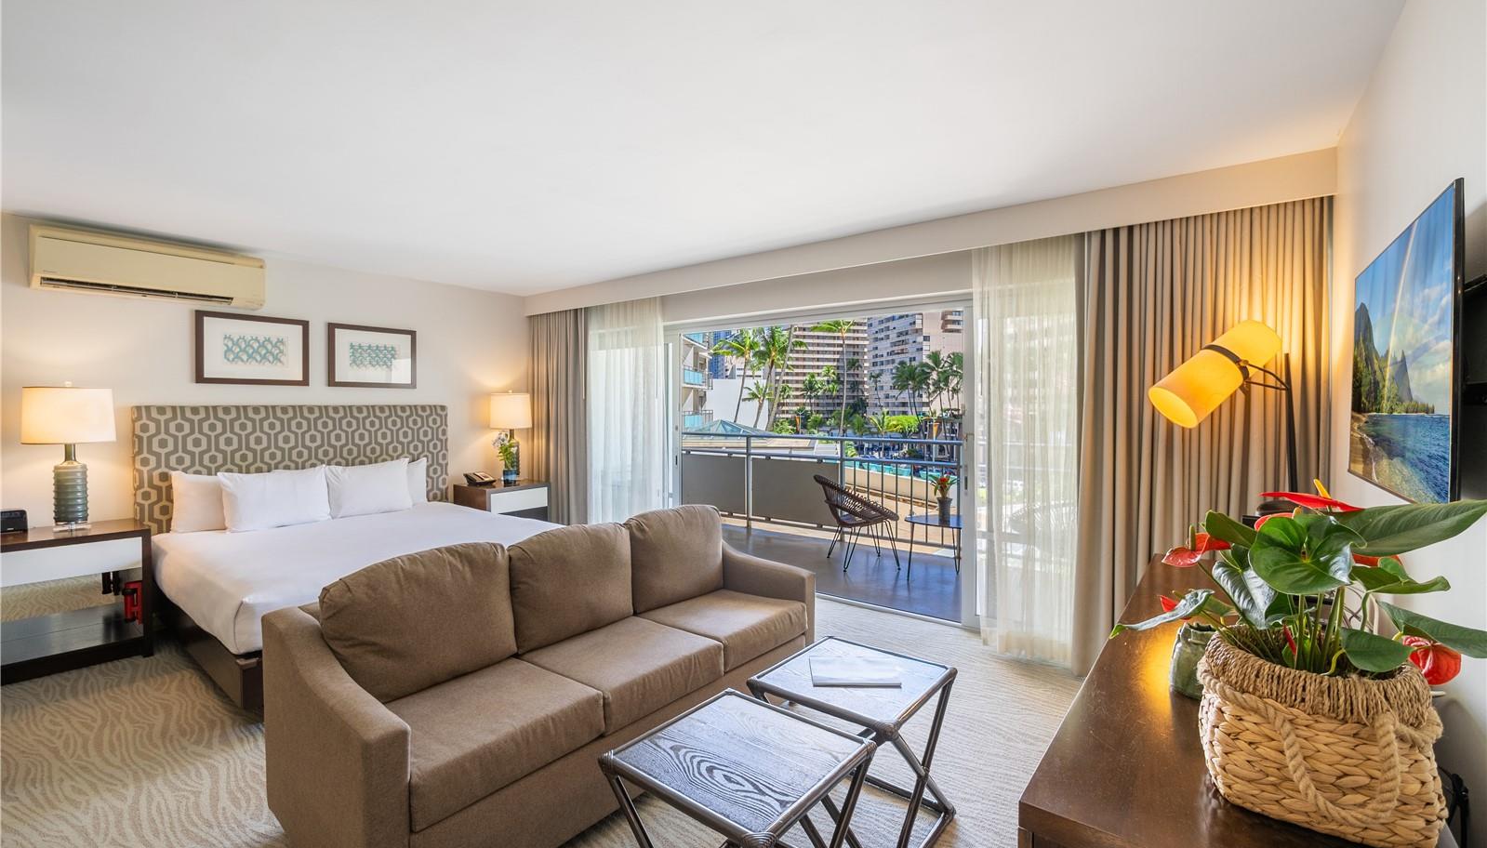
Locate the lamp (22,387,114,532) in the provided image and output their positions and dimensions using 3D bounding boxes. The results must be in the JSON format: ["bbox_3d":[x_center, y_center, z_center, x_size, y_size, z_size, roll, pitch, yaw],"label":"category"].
[{"bbox_3d":[-3.849,0.188,3.445,0.364,0.857,0.364,1,2,39],"label":"lamp"}]

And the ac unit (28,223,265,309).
[{"bbox_3d":[-3.797,-0.981,3.894,0.217,0.326,1.057,2,3,39],"label":"ac unit"}]

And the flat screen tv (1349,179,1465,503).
[{"bbox_3d":[1.365,-0.124,1.245,0.045,0.511,0.930,2,3,39],"label":"flat screen tv"}]

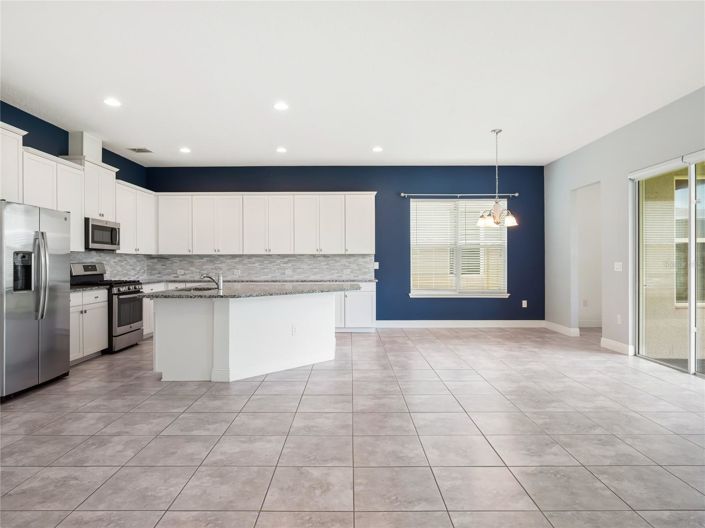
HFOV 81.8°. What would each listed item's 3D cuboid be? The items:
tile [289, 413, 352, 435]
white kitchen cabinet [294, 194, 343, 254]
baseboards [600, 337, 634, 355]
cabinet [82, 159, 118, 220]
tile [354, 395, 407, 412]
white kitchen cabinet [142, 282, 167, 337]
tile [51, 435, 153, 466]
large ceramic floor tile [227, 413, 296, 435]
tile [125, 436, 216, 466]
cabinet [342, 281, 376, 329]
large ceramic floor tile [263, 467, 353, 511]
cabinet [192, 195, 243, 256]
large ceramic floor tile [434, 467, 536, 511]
[{"bbox_3d":[-0.225,1.225,3.117,0.458,0.010,0.445,0,0,0],"label":"tile"},{"bbox_3d":[-0.589,-0.717,7.520,0.915,1.090,0.340,0,0,0],"label":"white kitchen cabinet"},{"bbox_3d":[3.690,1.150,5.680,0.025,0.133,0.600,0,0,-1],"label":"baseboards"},{"bbox_3d":[-3.730,-1.010,5.820,0.330,0.780,0.750,0,0,0],"label":"cabinet"},{"bbox_3d":[0.239,1.212,3.517,0.455,0.012,0.443,0,0,0],"label":"tile"},{"bbox_3d":[-3.550,0.772,6.660,0.600,0.885,0.900,0,0,-1],"label":"white kitchen cabinet"},{"bbox_3d":[-1.591,1.218,2.648,0.455,0.012,0.443,0,0,0],"label":"tile"},{"bbox_3d":[-0.676,1.215,3.082,0.455,0.012,0.443,0,0,0],"label":"large ceramic floor tile"},{"bbox_3d":[-1.146,1.215,2.652,0.460,0.010,0.436,0,0,0],"label":"tile"},{"bbox_3d":[0.132,0.753,7.304,0.555,0.875,0.610,0,0,0],"label":"cabinet"},{"bbox_3d":[-0.225,1.217,2.218,0.460,0.010,0.436,0,0,0],"label":"large ceramic floor tile"},{"bbox_3d":[-2.430,-0.713,7.515,0.905,1.080,0.330,0,0,0],"label":"cabinet"},{"bbox_3d":[0.700,1.222,2.222,0.457,0.015,0.448,0,0,0],"label":"large ceramic floor tile"}]

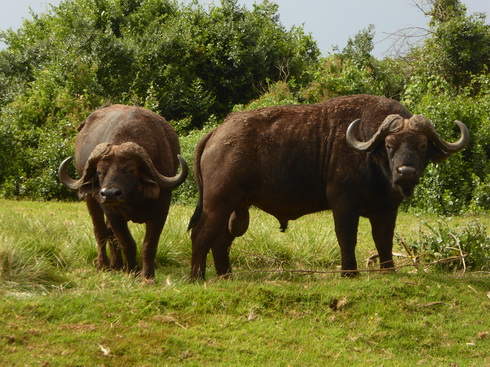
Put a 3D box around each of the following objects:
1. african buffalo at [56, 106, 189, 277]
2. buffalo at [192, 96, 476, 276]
[{"bbox_3d":[-1.040,0.075,23.200,1.030,1.470,2.400,0,2,-9],"label":"african buffalo"},{"bbox_3d":[0.680,0.030,23.400,2.380,1.540,0.880,1,2,20],"label":"buffalo"}]

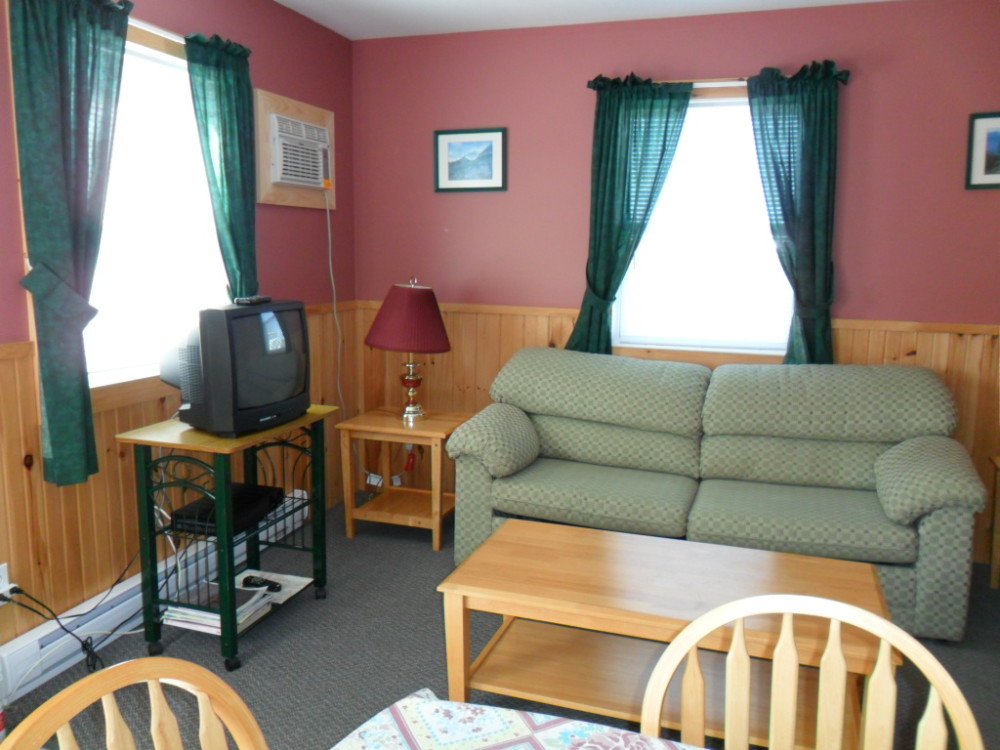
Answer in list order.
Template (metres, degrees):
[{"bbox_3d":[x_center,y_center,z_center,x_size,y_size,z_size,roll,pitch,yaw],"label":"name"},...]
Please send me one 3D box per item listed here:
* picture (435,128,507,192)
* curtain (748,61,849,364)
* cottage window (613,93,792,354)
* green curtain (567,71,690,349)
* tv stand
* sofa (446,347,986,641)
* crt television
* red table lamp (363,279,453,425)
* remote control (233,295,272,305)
[{"bbox_3d":[-0.149,-1.085,3.957,0.388,0.306,0.022,4,10,18],"label":"picture"},{"bbox_3d":[1.297,-0.596,3.498,0.450,1.520,0.120,4,10,18],"label":"curtain"},{"bbox_3d":[0.980,-0.694,3.682,0.890,1.190,0.100,4,10,18],"label":"cottage window"},{"bbox_3d":[0.589,-0.643,3.723,0.575,1.510,0.120,4,10,18],"label":"green curtain"},{"bbox_3d":[-0.958,0.536,2.894,0.458,0.752,0.715,4,10,18],"label":"tv stand"},{"bbox_3d":[0.849,0.399,3.398,2.020,0.916,0.840,4,10,18],"label":"sofa"},{"bbox_3d":[-0.985,-0.044,2.801,0.430,0.424,0.485,4,10,18],"label":"crt television"},{"bbox_3d":[-0.448,-0.134,3.909,0.430,0.690,0.430,1,9,0],"label":"red table lamp"},{"bbox_3d":[-0.872,-0.268,2.785,0.055,0.025,0.188,2,9,9],"label":"remote control"}]

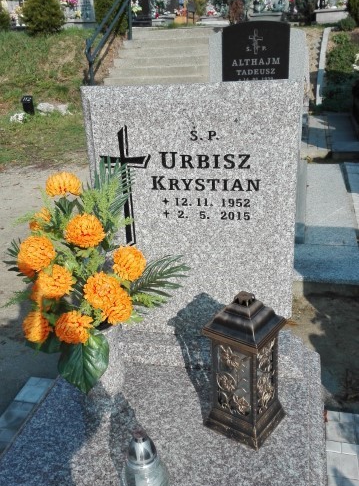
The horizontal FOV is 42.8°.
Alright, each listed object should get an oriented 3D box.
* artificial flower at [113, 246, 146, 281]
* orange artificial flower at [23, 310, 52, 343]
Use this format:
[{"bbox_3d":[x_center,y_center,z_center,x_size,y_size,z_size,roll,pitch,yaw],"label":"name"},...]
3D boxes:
[{"bbox_3d":[-0.148,0.060,1.352,0.099,0.100,0.080,-4,24,0],"label":"artificial flower"},{"bbox_3d":[-0.442,0.260,1.425,0.092,0.097,0.082,-4,24,0],"label":"orange artificial flower"}]

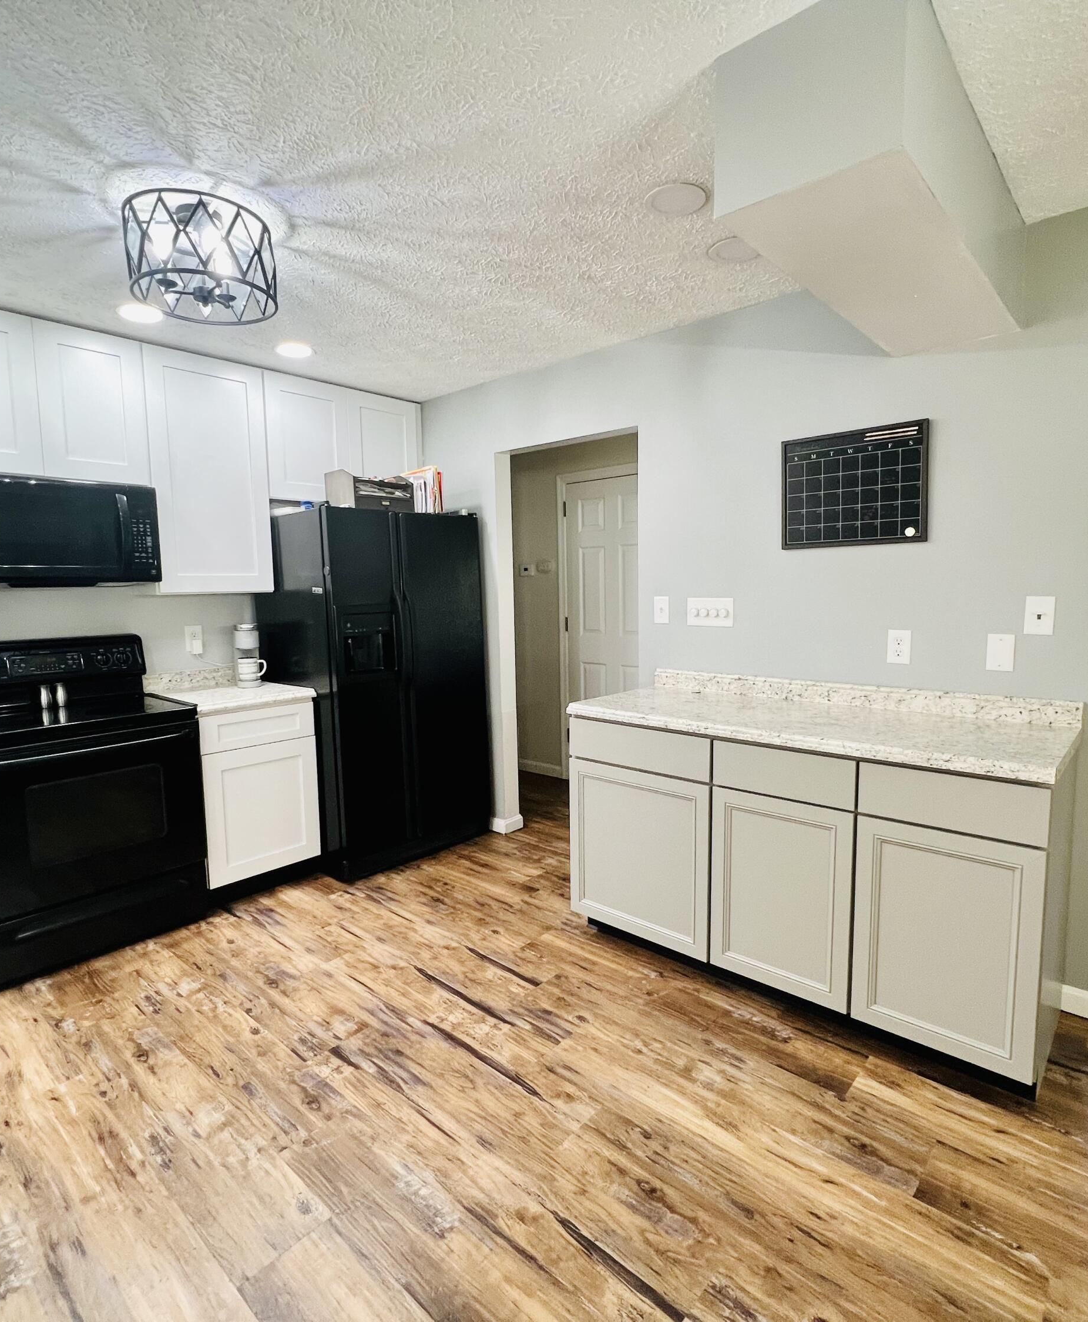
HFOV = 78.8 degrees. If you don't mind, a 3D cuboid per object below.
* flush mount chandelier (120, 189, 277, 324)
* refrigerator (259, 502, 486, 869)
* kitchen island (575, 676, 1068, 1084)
[{"bbox_3d":[-0.968,-1.147,1.881,0.376,0.233,0.376,5,8,44],"label":"flush mount chandelier"},{"bbox_3d":[-0.913,0.122,3.654,0.815,1.770,0.902,5,8,44],"label":"refrigerator"},{"bbox_3d":[0.882,0.610,2.366,1.528,0.995,0.652,4,8,42],"label":"kitchen island"}]

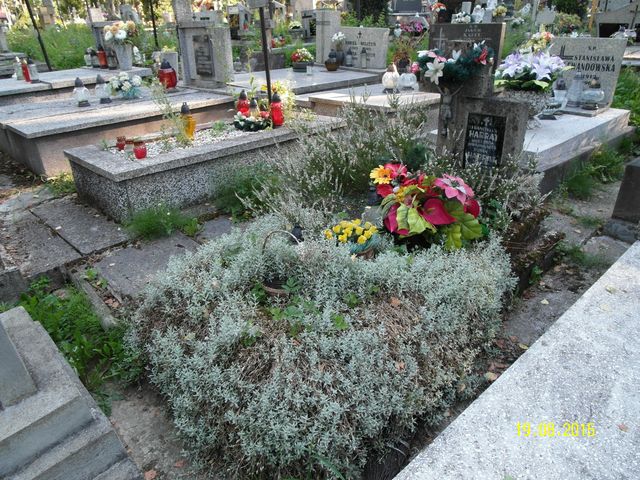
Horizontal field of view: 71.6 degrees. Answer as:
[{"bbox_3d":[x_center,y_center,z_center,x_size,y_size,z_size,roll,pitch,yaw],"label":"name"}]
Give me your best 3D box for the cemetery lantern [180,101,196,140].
[{"bbox_3d":[-1.052,-0.956,3.551,0.098,0.282,0.098,21,34,33],"label":"cemetery lantern"}]

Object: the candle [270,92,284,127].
[{"bbox_3d":[-0.393,-1.193,4.050,0.120,0.286,0.120,1,27,0],"label":"candle"}]

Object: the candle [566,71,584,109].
[{"bbox_3d":[2.606,-1.529,4.500,0.150,0.353,0.150,1,27,0],"label":"candle"}]

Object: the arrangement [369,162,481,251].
[{"bbox_3d":[0.508,-0.184,2.080,0.520,0.320,0.420,10,28,18],"label":"arrangement"}]

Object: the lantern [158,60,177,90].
[{"bbox_3d":[-1.953,-2.099,5.650,0.234,0.340,0.234,1,27,0],"label":"lantern"}]

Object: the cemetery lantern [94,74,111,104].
[{"bbox_3d":[-2.247,-1.566,4.603,0.152,0.276,0.152,21,34,33],"label":"cemetery lantern"}]

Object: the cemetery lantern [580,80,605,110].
[{"bbox_3d":[2.457,-1.310,3.996,0.200,0.260,0.200,-2,27,0],"label":"cemetery lantern"}]

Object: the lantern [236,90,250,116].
[{"bbox_3d":[-0.727,-1.301,4.246,0.120,0.260,0.120,-2,27,0],"label":"lantern"}]

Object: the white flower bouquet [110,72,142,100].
[{"bbox_3d":[-2.128,-1.702,4.894,0.338,0.244,0.288,21,34,33],"label":"white flower bouquet"}]

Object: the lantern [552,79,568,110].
[{"bbox_3d":[2.198,-1.330,4.055,0.140,0.270,0.140,-2,27,0],"label":"lantern"}]

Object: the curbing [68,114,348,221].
[{"bbox_3d":[-0.794,-0.752,3.872,0.773,0.347,2.341,23,34,37],"label":"curbing"}]

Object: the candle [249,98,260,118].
[{"bbox_3d":[-0.598,-1.174,4.037,0.096,0.218,0.096,0,28,0],"label":"candle"}]

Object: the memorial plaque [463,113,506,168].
[{"bbox_3d":[1.162,-0.674,3.135,0.270,0.402,0.030,23,34,38],"label":"memorial plaque"}]

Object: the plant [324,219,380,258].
[{"bbox_3d":[0.126,0.002,1.725,0.220,0.180,0.210,-2,27,0],"label":"plant"}]

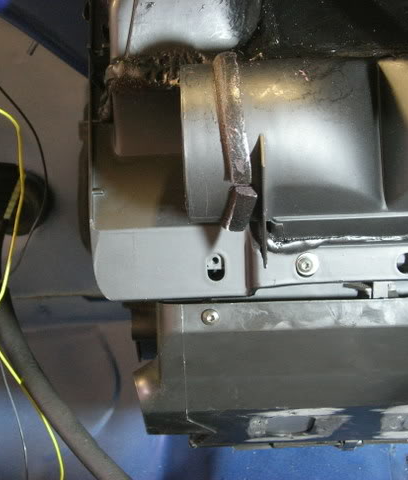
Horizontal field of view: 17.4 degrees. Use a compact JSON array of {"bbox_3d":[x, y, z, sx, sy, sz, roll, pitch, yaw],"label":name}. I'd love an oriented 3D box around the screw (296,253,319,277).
[{"bbox_3d":[0.063,0.015,0.810,0.014,0.014,0.015,0,-2,5],"label":"screw"}]

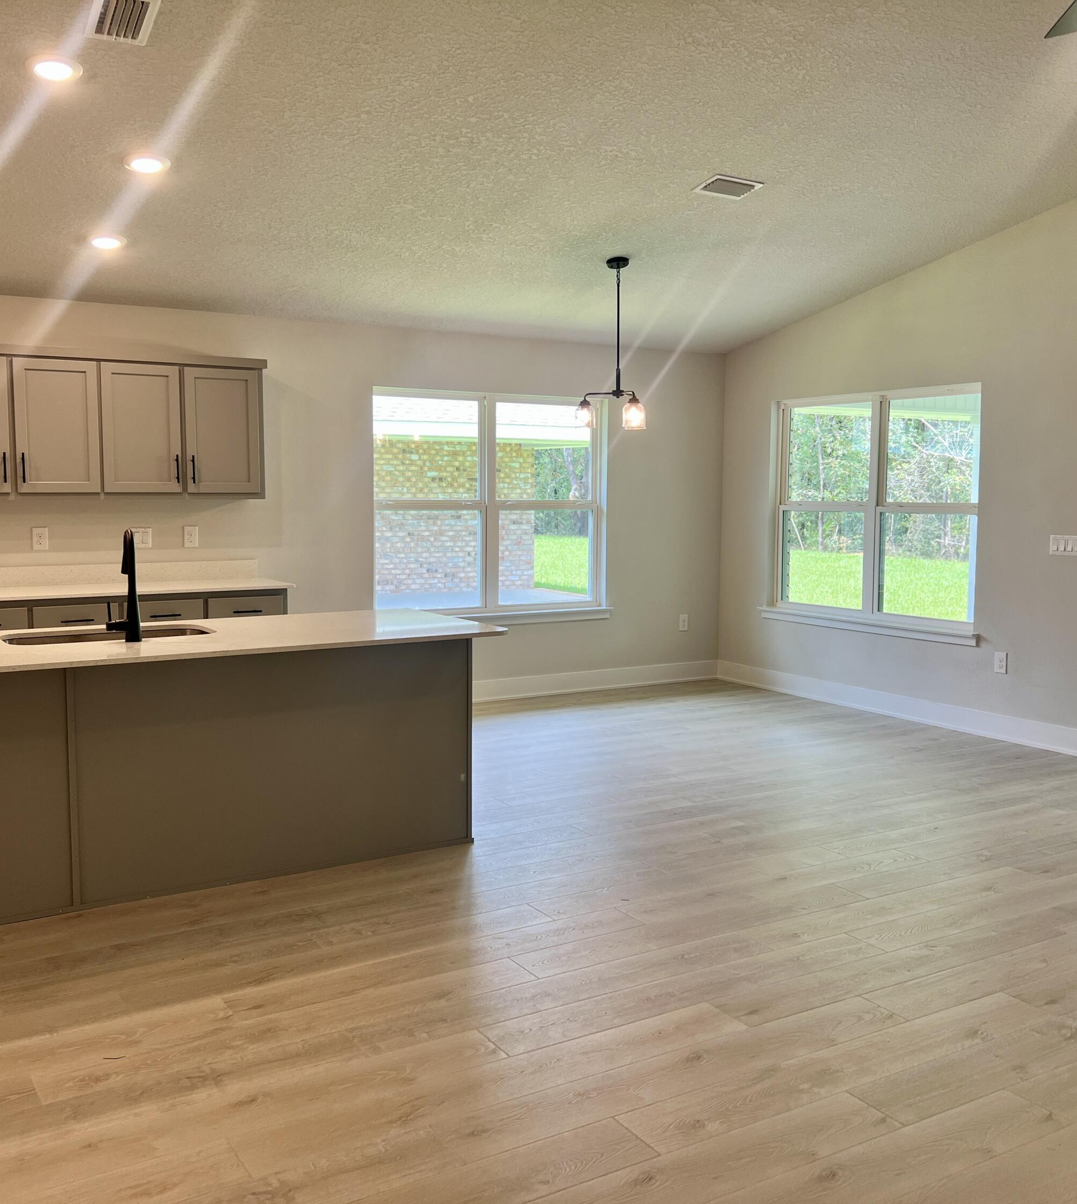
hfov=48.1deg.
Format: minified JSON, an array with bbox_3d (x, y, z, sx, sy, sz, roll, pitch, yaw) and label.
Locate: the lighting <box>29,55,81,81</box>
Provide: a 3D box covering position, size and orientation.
[{"bbox_3d":[-1.720,-1.897,4.291,0.190,0.030,0.190,-3,-5,-32],"label":"lighting"}]

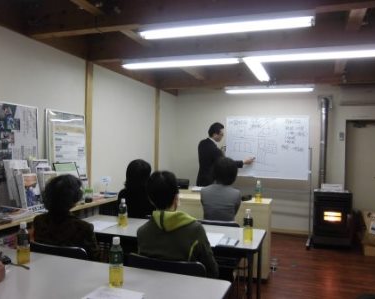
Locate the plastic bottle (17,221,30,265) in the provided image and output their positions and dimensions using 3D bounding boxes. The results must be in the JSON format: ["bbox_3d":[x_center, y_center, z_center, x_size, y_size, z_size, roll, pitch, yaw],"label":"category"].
[{"bbox_3d":[-0.881,0.500,1.925,0.064,0.215,0.064,1,0,19],"label":"plastic bottle"}]

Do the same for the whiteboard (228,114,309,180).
[{"bbox_3d":[1.172,-0.028,5.320,1.210,0.910,0.040,1,1,23],"label":"whiteboard"}]

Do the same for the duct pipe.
[{"bbox_3d":[2.017,-0.101,5.282,0.115,1.334,0.115,1,0,19],"label":"duct pipe"}]

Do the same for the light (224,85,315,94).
[{"bbox_3d":[1.142,-0.840,5.046,1.235,0.100,0.150,1,0,19],"label":"light"}]

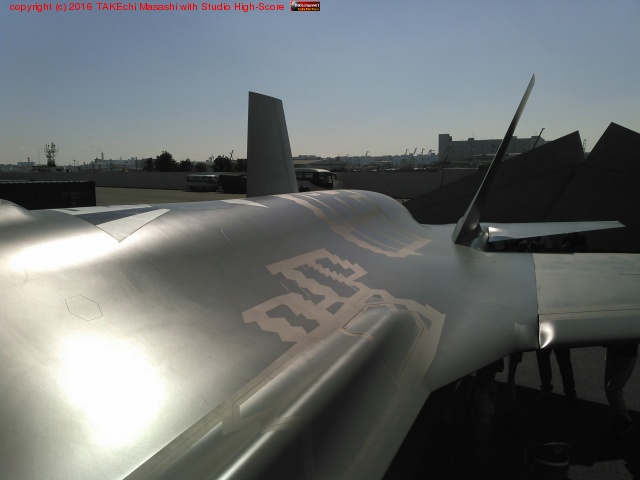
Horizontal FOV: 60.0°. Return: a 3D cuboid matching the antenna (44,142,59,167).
[{"bbox_3d":[-91.969,-28.944,190.000,4.600,8.800,4.400,0,7,0],"label":"antenna"}]

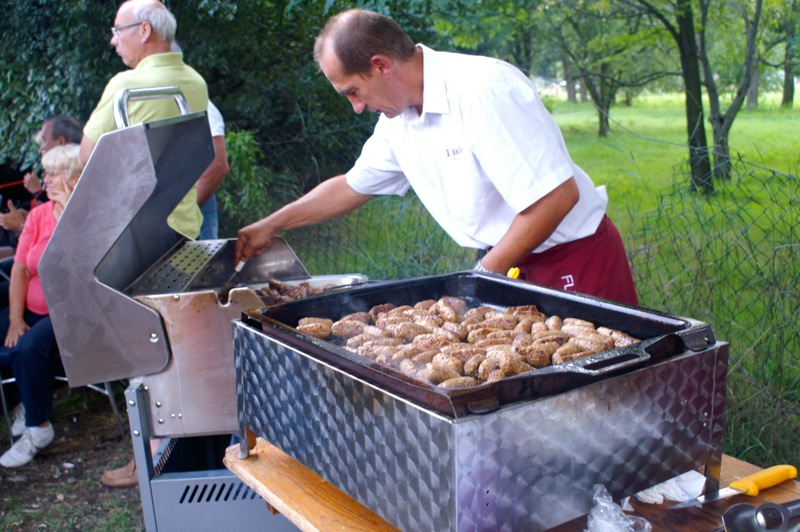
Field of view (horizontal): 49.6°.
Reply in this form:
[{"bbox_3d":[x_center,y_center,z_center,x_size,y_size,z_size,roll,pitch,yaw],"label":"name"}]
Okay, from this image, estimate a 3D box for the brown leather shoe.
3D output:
[{"bbox_3d":[-0.965,0.760,3.240,0.290,0.105,0.108,-2,12,-3],"label":"brown leather shoe"}]

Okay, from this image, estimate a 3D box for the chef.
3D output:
[{"bbox_3d":[0.114,0.214,2.060,0.800,1.600,0.620,-7,13,-24],"label":"chef"}]

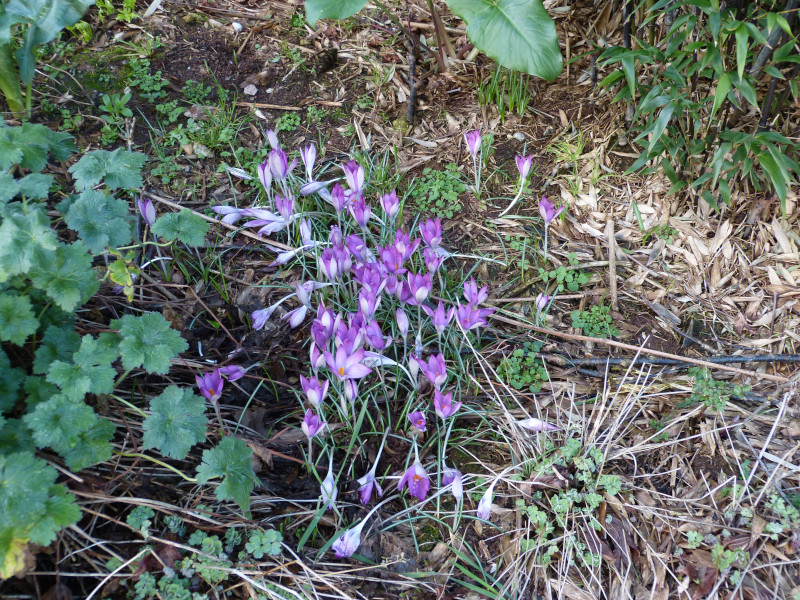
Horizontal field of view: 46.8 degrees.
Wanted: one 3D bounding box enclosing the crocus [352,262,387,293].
[{"bbox_3d":[-0.039,-0.029,1.200,0.042,0.036,0.040,0,43,0],"label":"crocus"}]

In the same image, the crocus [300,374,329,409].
[{"bbox_3d":[-0.099,0.106,1.070,0.033,0.039,0.032,0,43,0],"label":"crocus"}]

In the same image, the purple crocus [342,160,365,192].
[{"bbox_3d":[-0.068,-0.182,1.360,0.031,0.043,0.031,0,43,0],"label":"purple crocus"}]

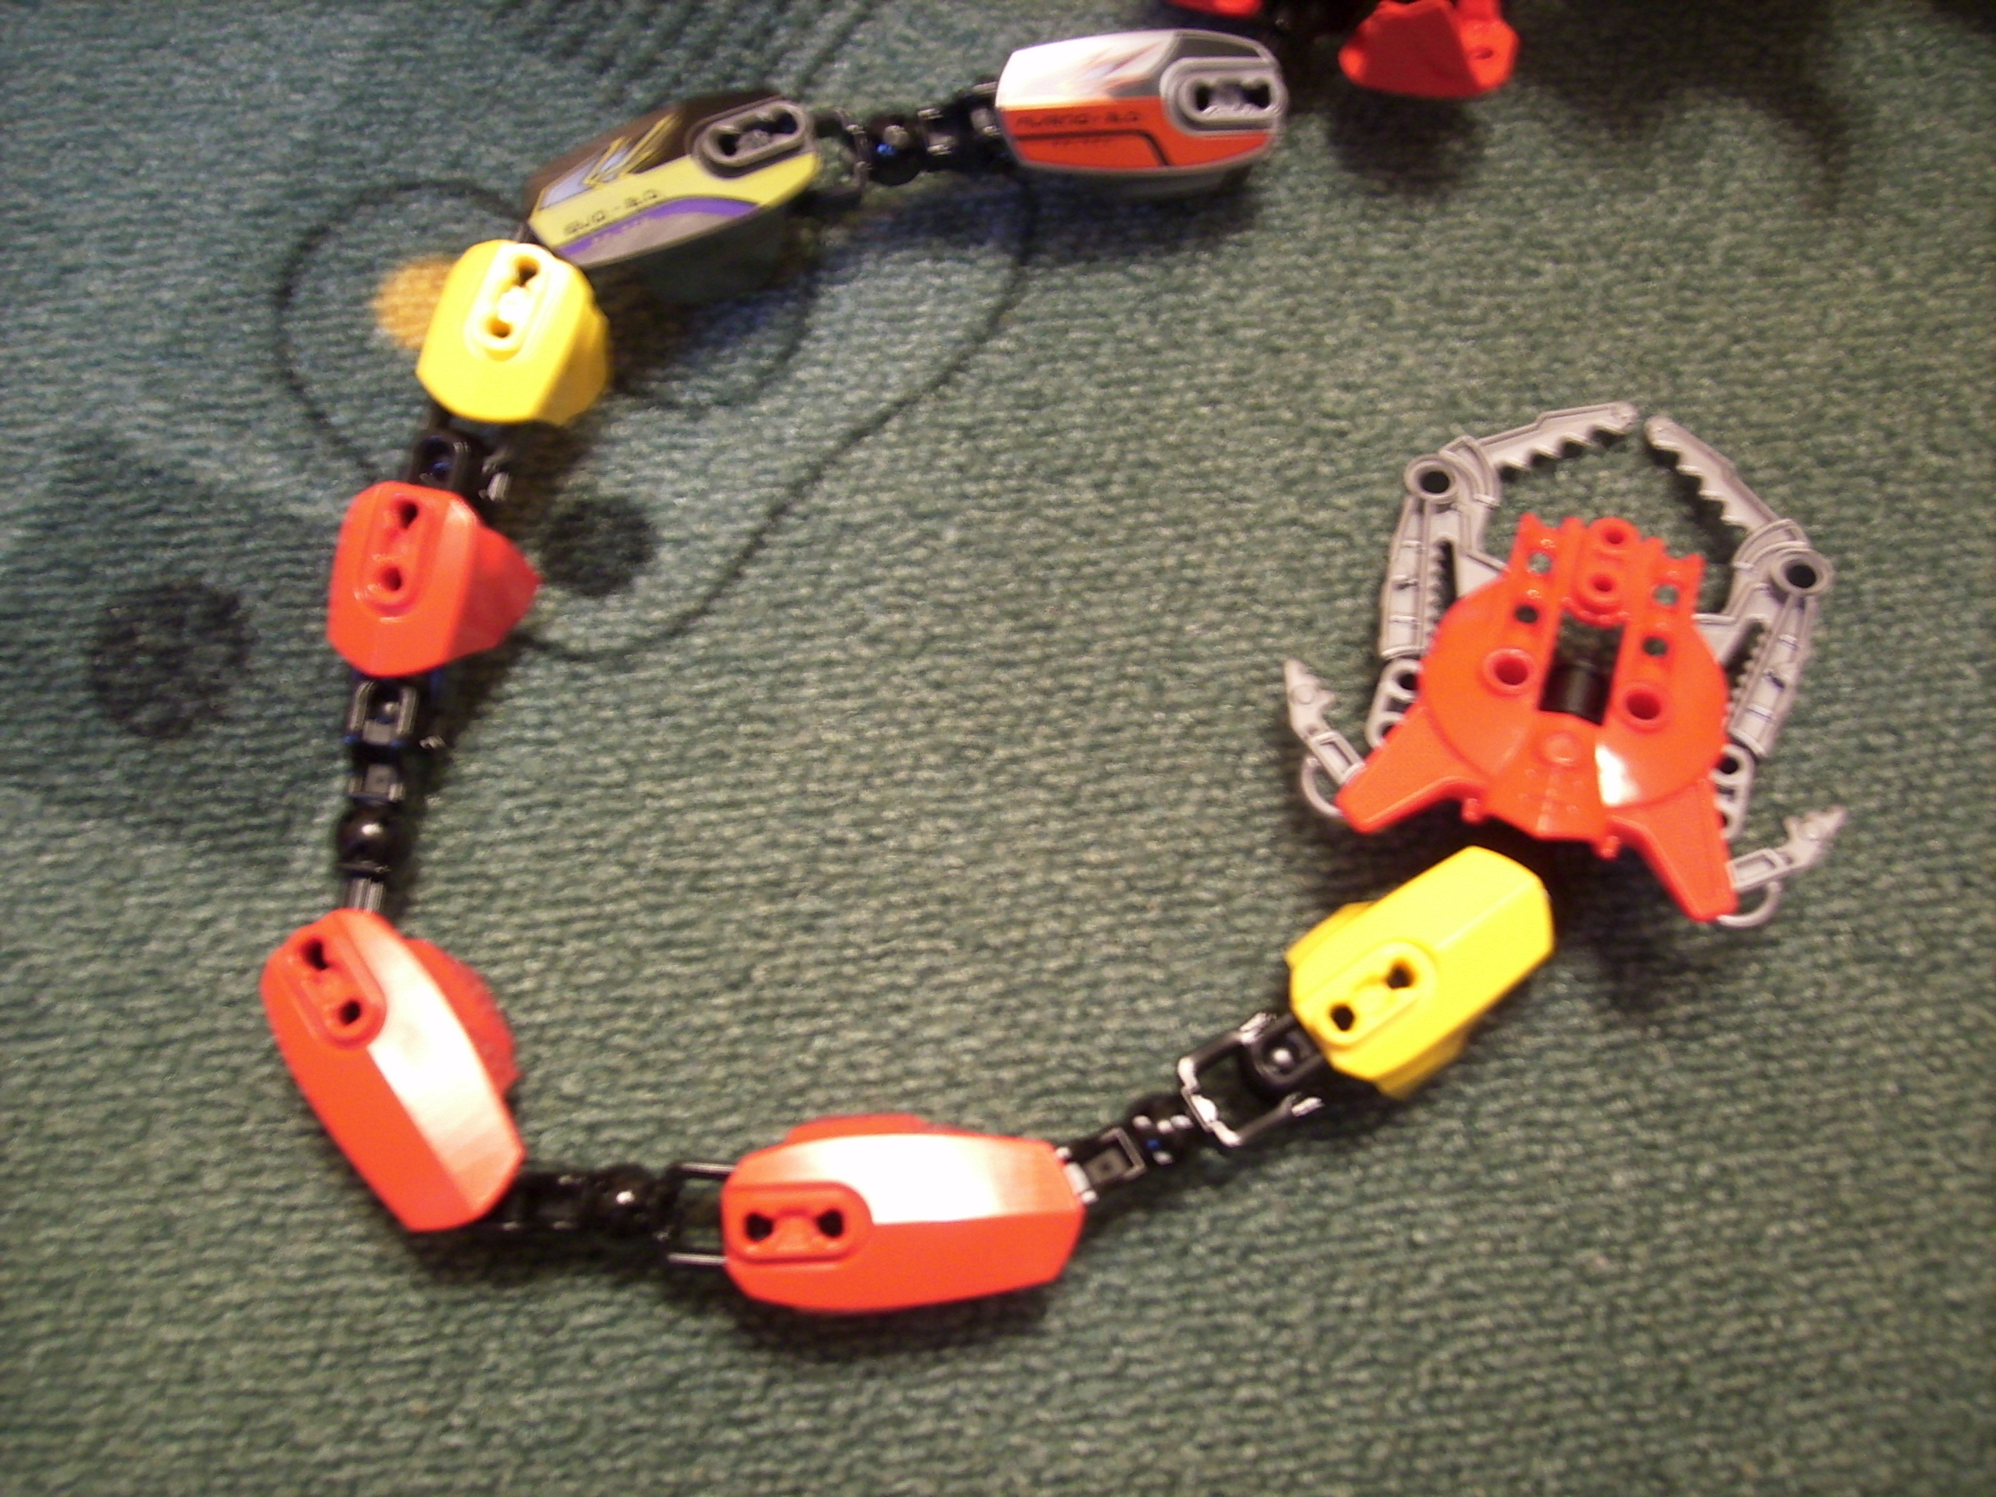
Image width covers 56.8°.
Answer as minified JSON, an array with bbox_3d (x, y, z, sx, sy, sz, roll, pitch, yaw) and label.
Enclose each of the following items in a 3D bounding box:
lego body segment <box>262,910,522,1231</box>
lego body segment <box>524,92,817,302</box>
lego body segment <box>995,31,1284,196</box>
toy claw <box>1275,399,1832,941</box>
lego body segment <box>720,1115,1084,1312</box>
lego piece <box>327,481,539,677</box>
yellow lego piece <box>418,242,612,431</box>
[{"bbox_3d":[-0.080,0.043,0.246,0.025,0.019,0.045,-34,78,-11],"label":"lego body segment"},{"bbox_3d":[-0.049,-0.083,0.279,0.045,0.019,0.025,-23,76,-8],"label":"lego body segment"},{"bbox_3d":[0.022,-0.103,0.294,0.045,0.019,0.025,-3,74,-3],"label":"lego body segment"},{"bbox_3d":[0.088,-0.017,0.272,0.084,0.028,0.082,17,74,3],"label":"toy claw"},{"bbox_3d":[-0.013,0.061,0.243,0.045,0.019,0.025,-1,74,-2],"label":"lego body segment"},{"bbox_3d":[-0.081,-0.021,0.258,0.026,0.020,0.026,7,74,0],"label":"lego piece"},{"bbox_3d":[-0.070,-0.056,0.261,0.026,0.020,0.026,17,74,3],"label":"yellow lego piece"}]

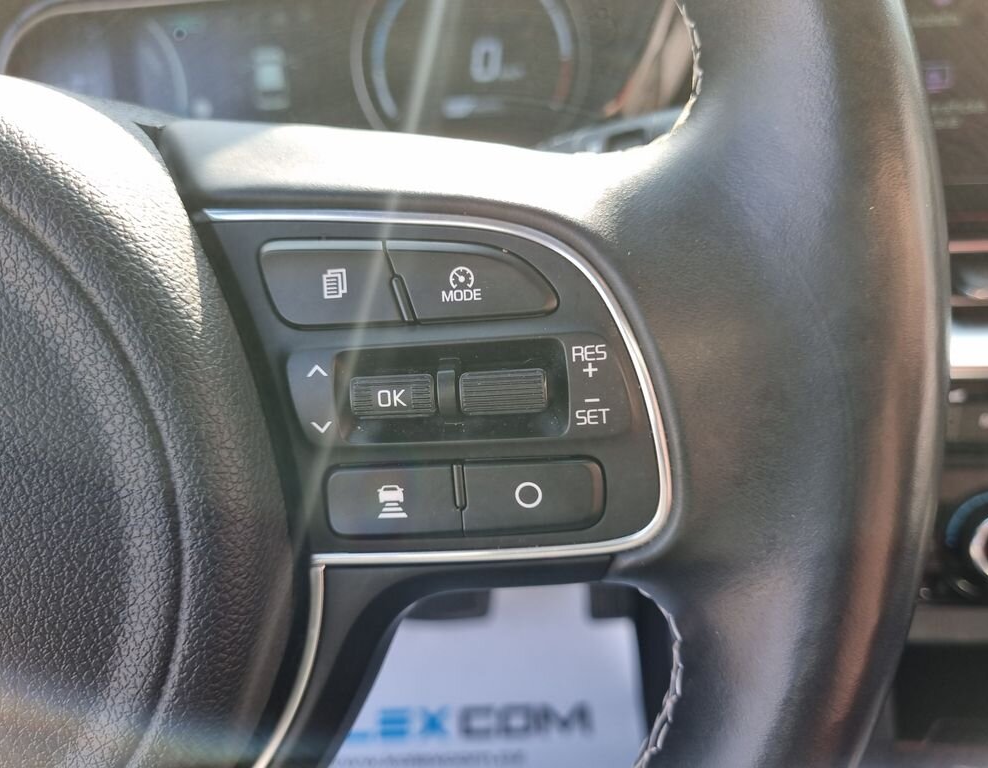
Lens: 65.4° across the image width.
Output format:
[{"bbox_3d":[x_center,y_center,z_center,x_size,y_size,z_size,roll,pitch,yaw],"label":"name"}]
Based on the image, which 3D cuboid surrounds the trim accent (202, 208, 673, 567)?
[{"bbox_3d":[-0.011,0.001,0.145,0.082,0.063,0.018,-3,-2,-2],"label":"trim accent"}]

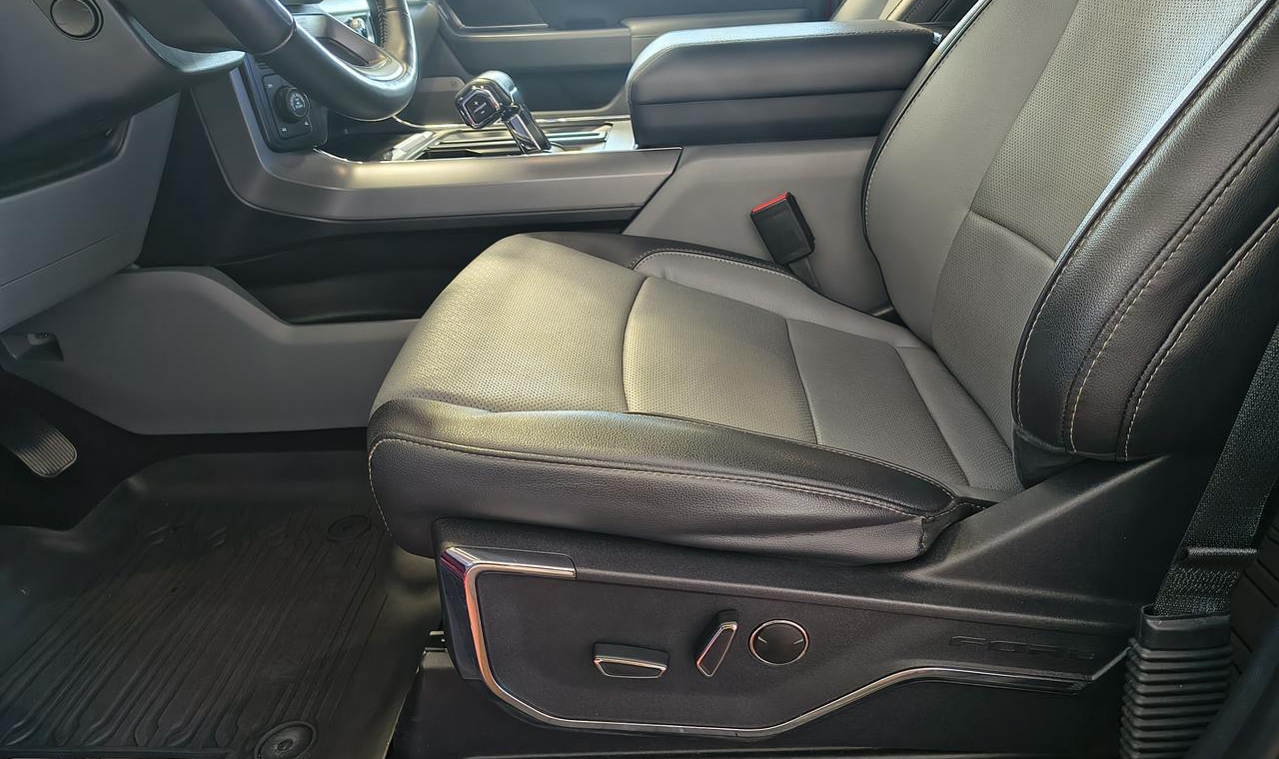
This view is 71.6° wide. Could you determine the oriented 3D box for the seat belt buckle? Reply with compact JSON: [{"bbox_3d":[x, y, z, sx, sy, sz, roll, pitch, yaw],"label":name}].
[{"bbox_3d":[0.159,-0.166,0.981,0.046,0.068,0.025,-20,17,34],"label":"seat belt buckle"}]

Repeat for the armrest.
[{"bbox_3d":[0.159,-0.377,1.101,0.340,0.115,0.290,-2,25,1],"label":"armrest"}]

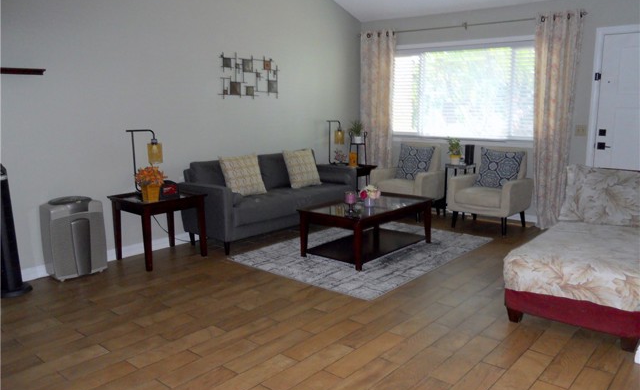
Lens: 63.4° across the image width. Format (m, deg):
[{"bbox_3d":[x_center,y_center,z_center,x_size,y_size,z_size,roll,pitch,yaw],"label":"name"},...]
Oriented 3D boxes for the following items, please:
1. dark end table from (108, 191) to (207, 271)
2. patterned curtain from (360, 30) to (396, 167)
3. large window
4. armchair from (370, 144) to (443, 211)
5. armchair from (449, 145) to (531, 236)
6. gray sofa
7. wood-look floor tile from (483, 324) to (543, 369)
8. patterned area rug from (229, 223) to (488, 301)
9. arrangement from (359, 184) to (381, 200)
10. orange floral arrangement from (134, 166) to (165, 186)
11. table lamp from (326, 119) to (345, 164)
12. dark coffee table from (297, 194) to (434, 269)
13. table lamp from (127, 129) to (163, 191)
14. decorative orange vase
[{"bbox_3d":[-1.452,0.296,4.705,0.600,0.570,0.600,8,13,40],"label":"dark end table"},{"bbox_3d":[0.778,-1.016,6.990,0.530,2.283,0.120,8,13,40],"label":"patterned curtain"},{"bbox_3d":[1.718,-1.260,6.386,2.050,1.200,0.100,8,13,40],"label":"large window"},{"bbox_3d":[1.114,-0.173,6.423,0.700,0.860,0.720,8,13,38],"label":"armchair"},{"bbox_3d":[1.920,-0.064,5.778,0.690,0.860,0.720,9,14,42],"label":"armchair"},{"bbox_3d":[-0.468,-0.015,5.693,0.740,0.840,2.020,8,13,40],"label":"gray sofa"},{"bbox_3d":[1.130,0.881,3.004,0.147,0.010,0.604,8,13,40],"label":"wood-look floor tile"},{"bbox_3d":[0.469,0.516,5.012,1.578,0.010,2.184,8,13,40],"label":"patterned area rug"},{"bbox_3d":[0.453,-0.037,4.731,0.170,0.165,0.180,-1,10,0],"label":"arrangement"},{"bbox_3d":[-1.459,-0.160,4.431,0.220,0.180,0.220,8,13,40],"label":"orange floral arrangement"},{"bbox_3d":[0.217,-0.684,6.777,0.290,0.580,0.140,-8,12,-34],"label":"table lamp"},{"bbox_3d":[0.451,0.307,4.919,0.710,0.453,1.220,8,13,40],"label":"dark coffee table"},{"bbox_3d":[-1.566,-0.292,4.678,0.300,0.580,0.140,-4,11,-19],"label":"table lamp"},{"bbox_3d":[-1.458,-0.017,4.457,0.120,0.150,0.120,8,13,40],"label":"decorative orange vase"}]

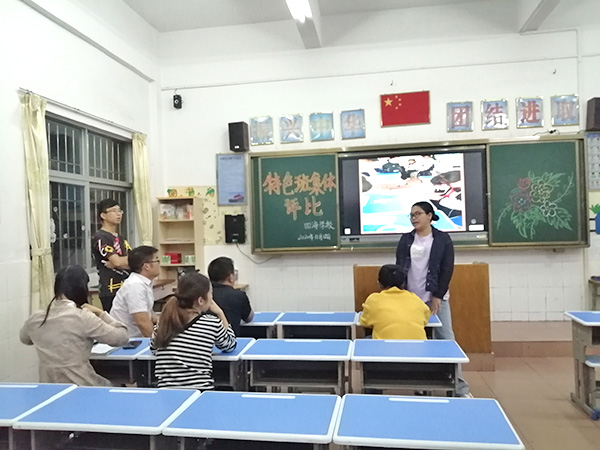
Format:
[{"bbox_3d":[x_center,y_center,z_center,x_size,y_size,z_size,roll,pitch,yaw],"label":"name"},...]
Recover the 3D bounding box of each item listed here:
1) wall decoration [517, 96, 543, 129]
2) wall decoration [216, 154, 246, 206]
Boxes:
[{"bbox_3d":[2.763,-1.347,5.398,0.295,0.358,0.030,-2,0,8],"label":"wall decoration"},{"bbox_3d":[-0.913,-0.598,6.009,0.385,0.689,0.020,-2,0,9],"label":"wall decoration"}]

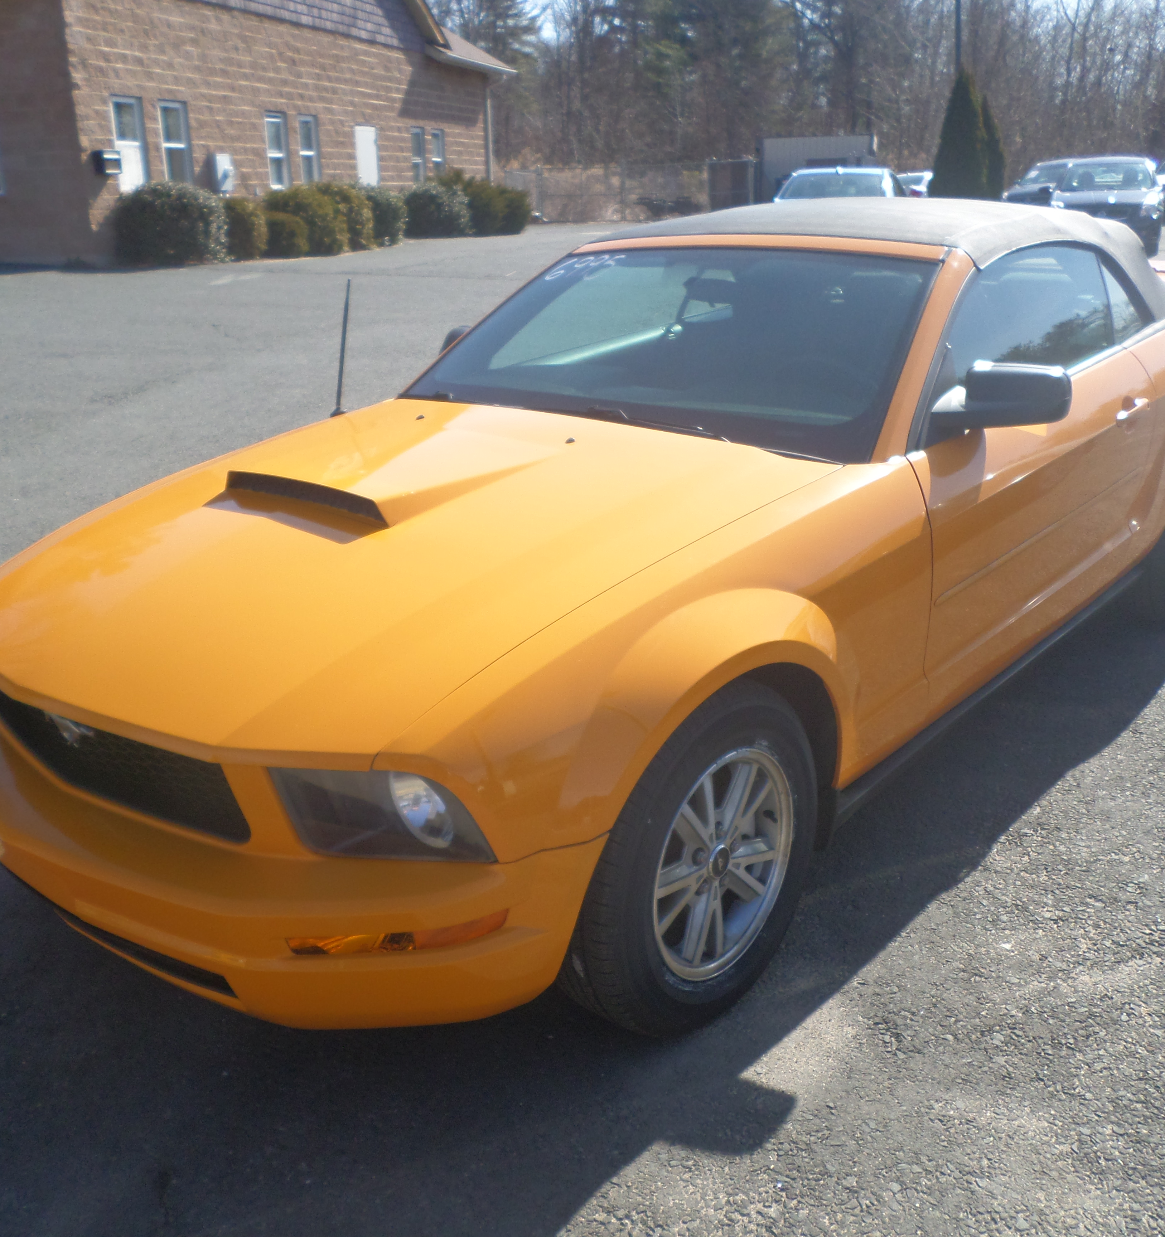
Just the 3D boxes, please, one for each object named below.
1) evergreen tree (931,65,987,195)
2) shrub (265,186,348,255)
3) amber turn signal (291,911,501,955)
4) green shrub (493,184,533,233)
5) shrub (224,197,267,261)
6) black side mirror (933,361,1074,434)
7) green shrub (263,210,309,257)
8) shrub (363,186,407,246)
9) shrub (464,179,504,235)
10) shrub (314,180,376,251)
[{"bbox_3d":[8.185,-10.266,26.000,1.300,3.350,1.300,-2,19,0],"label":"evergreen tree"},{"bbox_3d":[-4.827,-6.953,20.800,1.400,1.160,1.350,-2,20,0],"label":"shrub"},{"bbox_3d":[-0.280,0.475,1.820,0.340,0.055,0.080,-5,20,-6],"label":"amber turn signal"},{"bbox_3d":[-1.834,-10.304,30.000,1.100,1.150,1.100,-2,19,0],"label":"green shrub"},{"bbox_3d":[-5.322,-6.087,18.600,0.900,0.940,0.900,-2,19,0],"label":"shrub"},{"bbox_3d":[0.931,-0.485,2.632,0.240,0.140,0.160,15,26,41],"label":"black side mirror"},{"bbox_3d":[-4.827,-6.244,19.400,0.780,0.780,0.780,-2,20,0],"label":"green shrub"},{"bbox_3d":[-3.936,-7.910,23.400,1.000,1.080,1.000,-2,19,0],"label":"shrub"},{"bbox_3d":[-2.251,-9.372,27.200,1.000,1.250,1.000,-2,20,0],"label":"shrub"},{"bbox_3d":[-4.331,-7.336,21.700,1.150,1.220,1.150,-2,20,0],"label":"shrub"}]

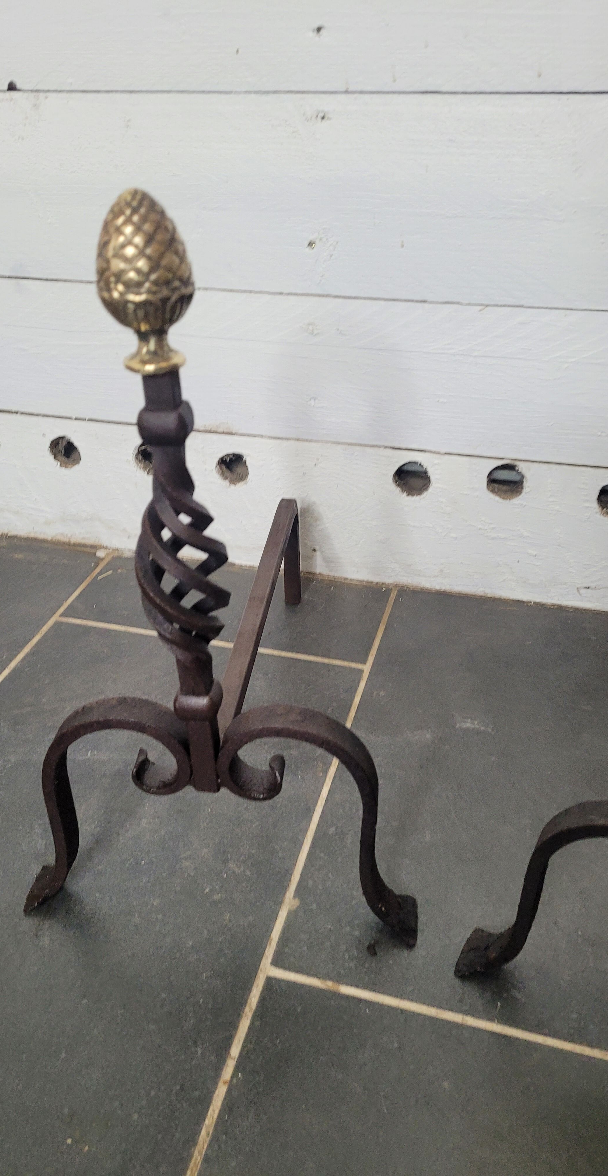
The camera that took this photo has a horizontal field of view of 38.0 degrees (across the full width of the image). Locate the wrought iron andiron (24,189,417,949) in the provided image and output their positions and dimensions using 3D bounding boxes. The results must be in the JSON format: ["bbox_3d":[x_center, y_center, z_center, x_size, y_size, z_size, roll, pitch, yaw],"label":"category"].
[{"bbox_3d":[-0.035,-0.067,0.596,0.248,0.424,0.377,3,33,6],"label":"wrought iron andiron"}]

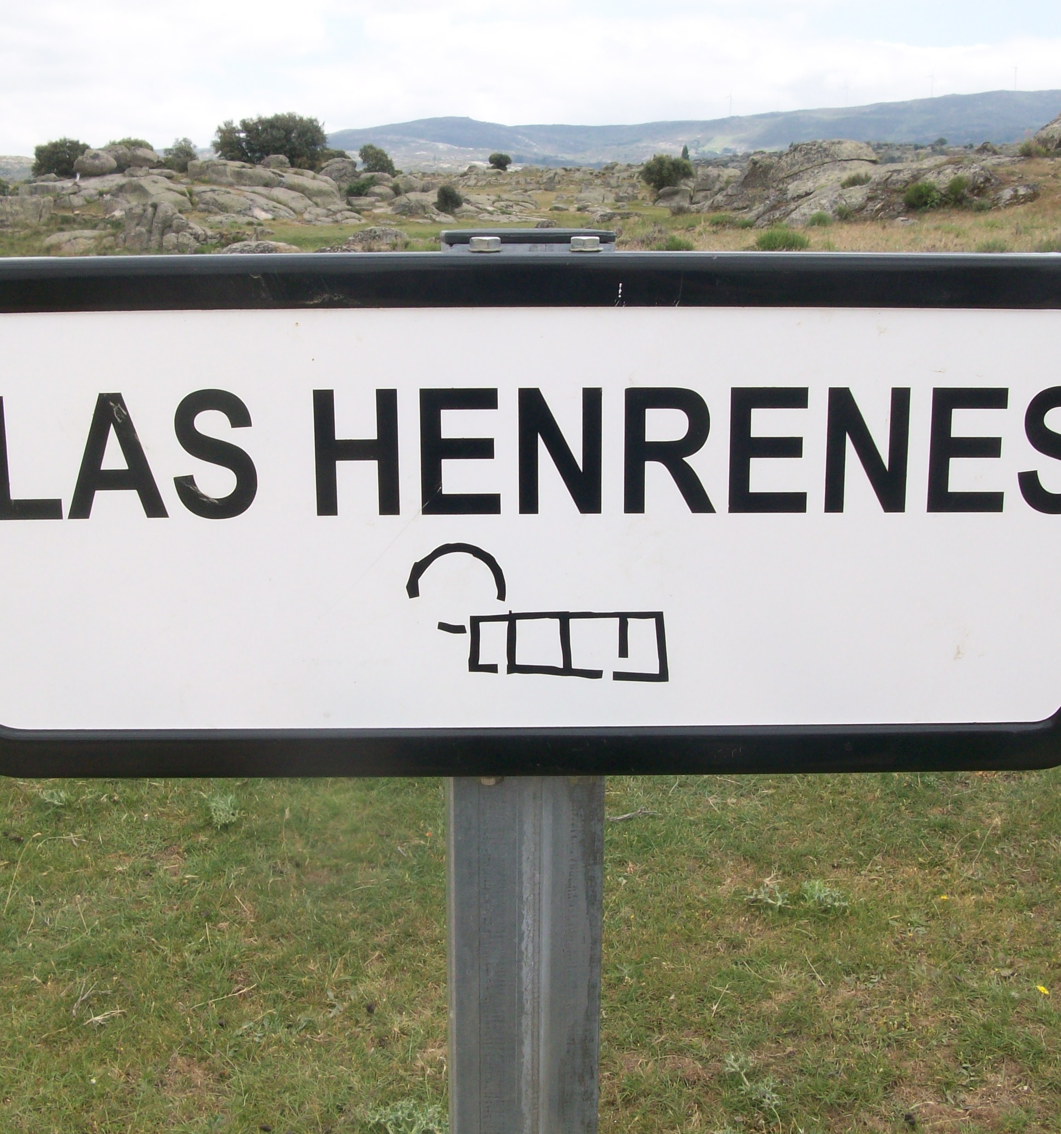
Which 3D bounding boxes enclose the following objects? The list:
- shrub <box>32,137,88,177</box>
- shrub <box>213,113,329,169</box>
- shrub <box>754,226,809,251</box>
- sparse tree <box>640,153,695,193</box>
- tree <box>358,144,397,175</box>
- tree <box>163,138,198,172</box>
[{"bbox_3d":[-17.767,-15.485,56.263,2.097,1.597,1.888,-5,16,-16],"label":"shrub"},{"bbox_3d":[-11.429,-18.588,65.459,5.026,2.755,3.769,-3,15,-9],"label":"shrub"},{"bbox_3d":[4.080,-5.325,24.083,0.888,0.393,0.799,2,15,9],"label":"shrub"},{"bbox_3d":[5.662,-16.300,61.630,2.245,1.611,2.021,1,15,5],"label":"sparse tree"},{"bbox_3d":[-7.317,-19.408,71.034,1.799,1.635,1.619,-1,15,-5],"label":"tree"},{"bbox_3d":[-14.829,-17.384,62.983,1.514,1.594,1.363,-3,15,-12],"label":"tree"}]

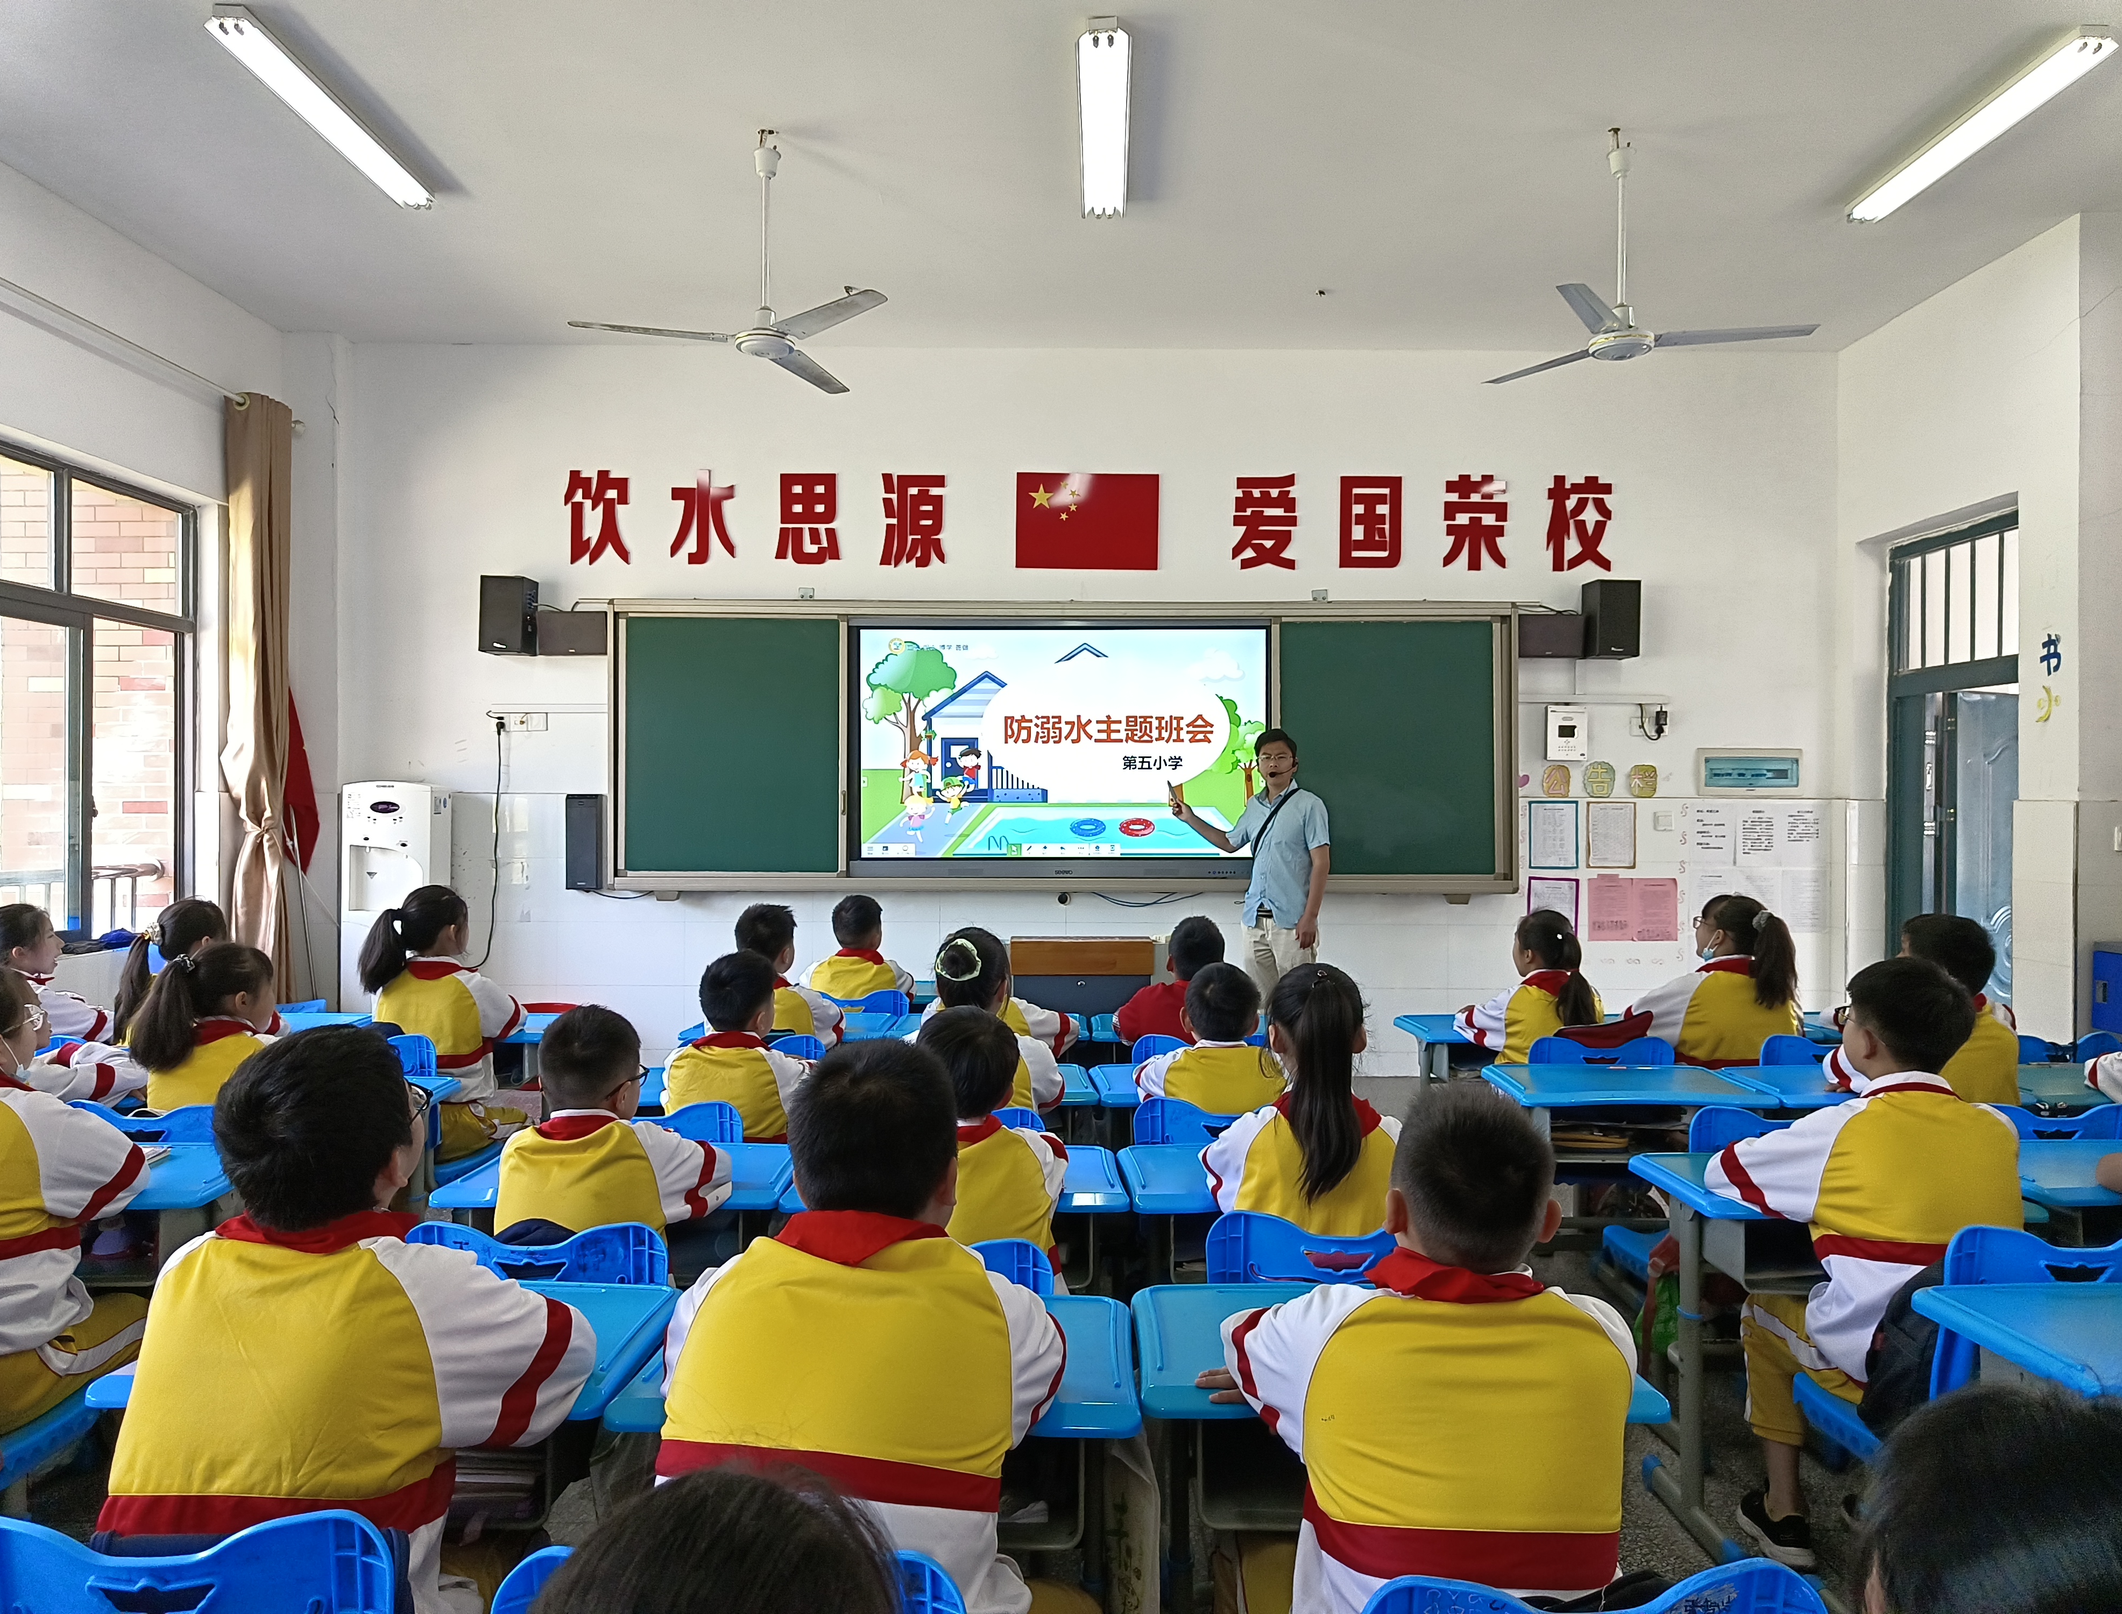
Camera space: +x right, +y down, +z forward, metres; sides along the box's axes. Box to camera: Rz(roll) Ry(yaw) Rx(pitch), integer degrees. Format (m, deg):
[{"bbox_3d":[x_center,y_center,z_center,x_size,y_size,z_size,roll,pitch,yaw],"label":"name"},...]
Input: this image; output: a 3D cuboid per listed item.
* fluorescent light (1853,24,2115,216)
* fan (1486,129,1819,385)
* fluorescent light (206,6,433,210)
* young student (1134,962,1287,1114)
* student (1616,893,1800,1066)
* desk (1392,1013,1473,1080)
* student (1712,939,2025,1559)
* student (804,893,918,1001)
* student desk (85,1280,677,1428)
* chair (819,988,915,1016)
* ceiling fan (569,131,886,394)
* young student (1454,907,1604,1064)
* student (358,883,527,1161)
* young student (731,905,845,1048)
[{"bbox_3d":[2.870,-2.110,4.530,0.120,0.080,1.240,0,0,0],"label":"fluorescent light"},{"bbox_3d":[1.900,-1.800,4.580,1.030,0.735,1.080,0,0,0],"label":"fan"},{"bbox_3d":[-2.295,-2.160,4.530,0.155,0.080,1.210,0,0,0],"label":"fluorescent light"},{"bbox_3d":[0.335,0.825,3.140,0.400,0.990,0.580,0,0,0],"label":"young student"},{"bbox_3d":[1.830,0.796,4.020,0.450,1.140,0.570,0,0,-12],"label":"student"},{"bbox_3d":[1.390,1.019,4.440,0.610,0.690,0.400,0,0,0],"label":"desk"},{"bbox_3d":[1.290,0.778,2.370,0.410,1.084,0.620,0,0,-13],"label":"student"},{"bbox_3d":[-0.693,0.783,4.956,0.400,1.000,0.560,0,0,5],"label":"student"},{"bbox_3d":[-0.847,0.994,1.872,0.620,0.620,0.410,0,0,-3],"label":"student desk"},{"bbox_3d":[-0.720,0.990,5.120,0.420,0.730,0.450,0,0,0],"label":"chair"},{"bbox_3d":[-0.983,-1.793,4.593,1.090,0.730,1.090,0,0,0],"label":"ceiling fan"},{"bbox_3d":[1.360,0.805,4.120,0.400,1.030,0.580,0,0,-20],"label":"young student"},{"bbox_3d":[-1.680,0.789,4.000,0.430,1.130,0.570,0,0,13],"label":"student"},{"bbox_3d":[-0.837,0.782,4.221,0.420,1.010,0.560,0,0,10],"label":"young student"}]

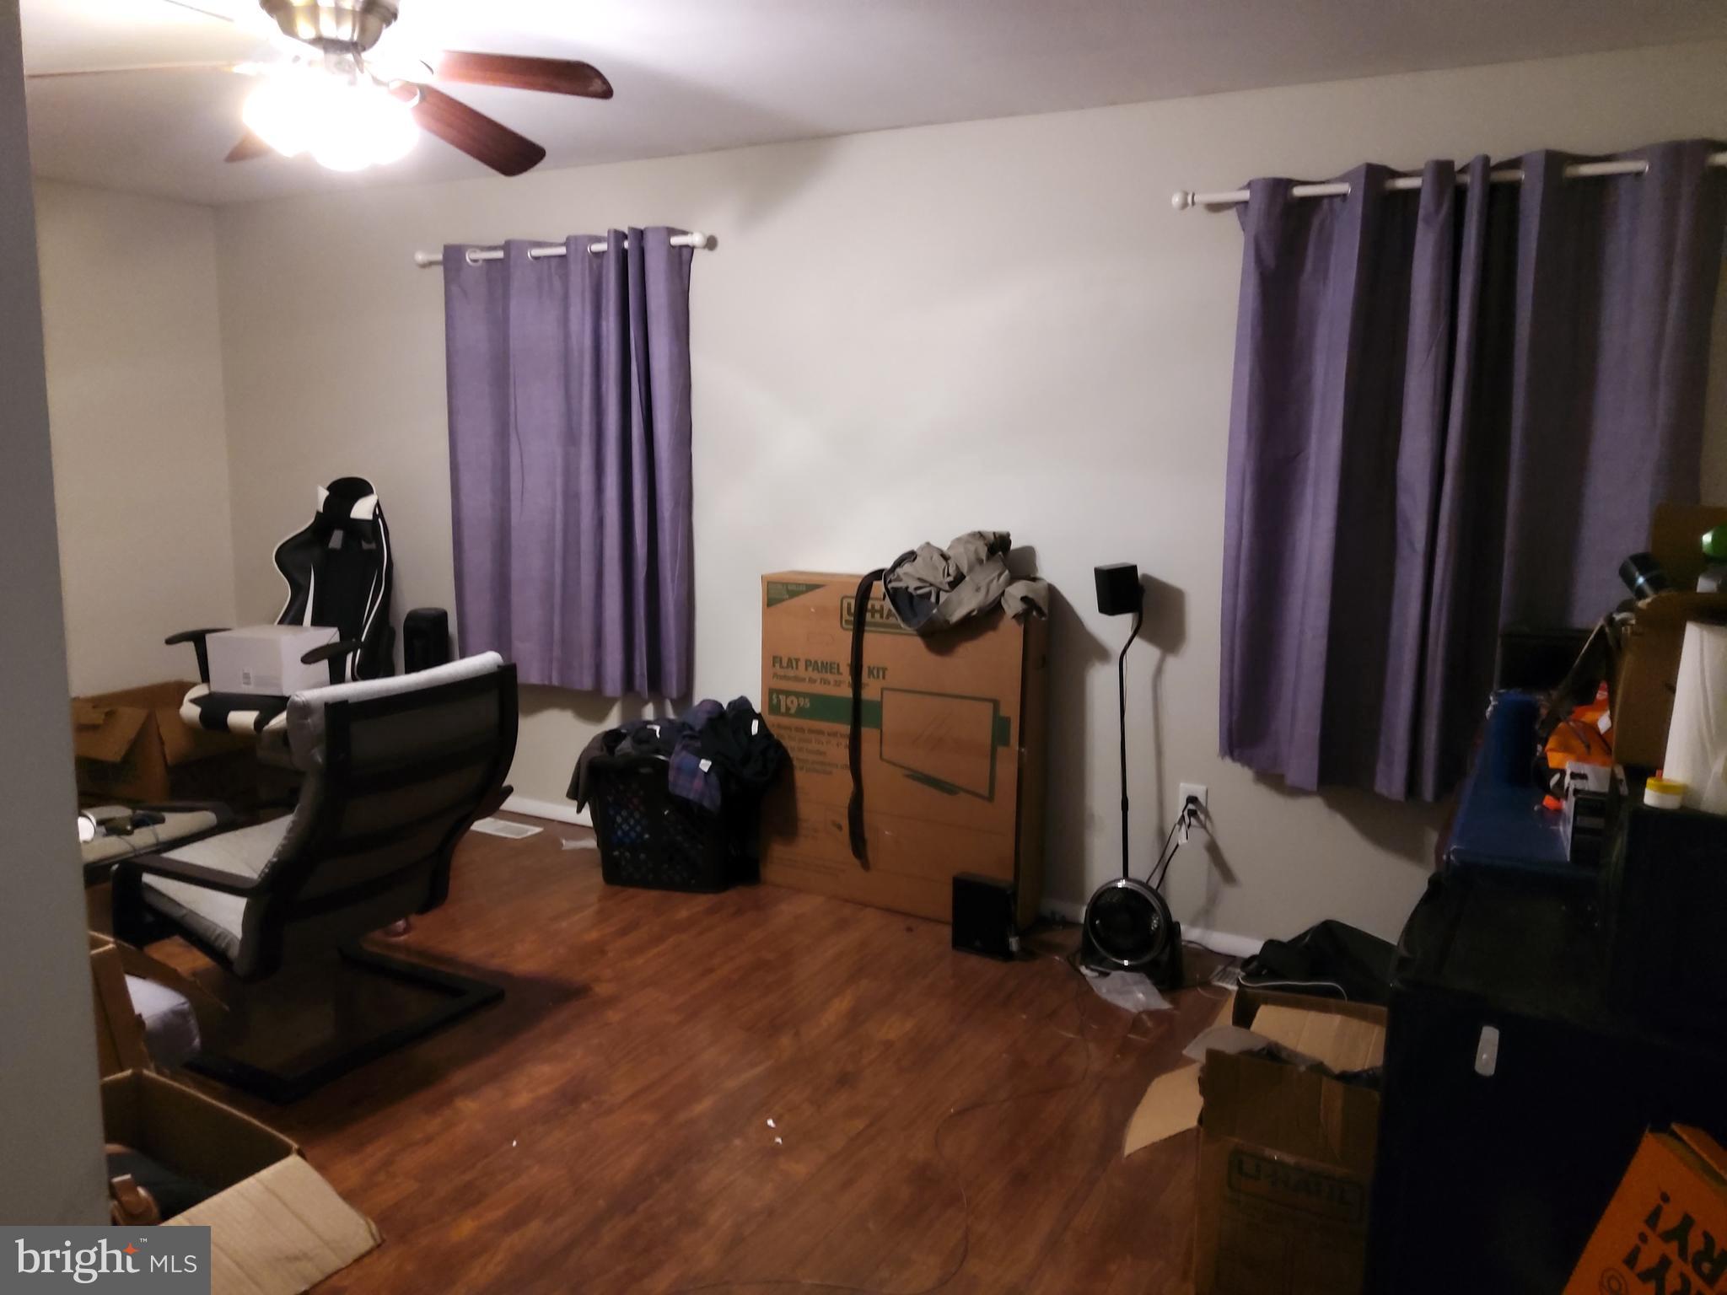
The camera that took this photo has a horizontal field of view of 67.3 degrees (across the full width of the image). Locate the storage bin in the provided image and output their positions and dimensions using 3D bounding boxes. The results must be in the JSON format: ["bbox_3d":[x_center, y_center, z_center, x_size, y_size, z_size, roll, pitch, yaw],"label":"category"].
[{"bbox_3d":[-0.631,0.590,4.396,0.500,0.375,0.360,2,8,6],"label":"storage bin"}]

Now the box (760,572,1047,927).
[{"bbox_3d":[0.112,0.310,4.158,0.937,1.030,0.165,6,10,30],"label":"box"}]

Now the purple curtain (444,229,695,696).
[{"bbox_3d":[-1.077,-0.646,4.695,1.108,1.611,0.110,6,10,28],"label":"purple curtain"}]

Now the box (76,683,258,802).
[{"bbox_3d":[-2.841,0.391,5.334,0.460,0.400,0.480,6,10,28],"label":"box"}]

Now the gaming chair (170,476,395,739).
[{"bbox_3d":[-2.157,0.022,4.819,0.670,1.310,0.670,3,9,10],"label":"gaming chair"}]

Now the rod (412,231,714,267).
[{"bbox_3d":[-1.108,-1.411,4.608,1.355,0.045,0.070,6,10,28],"label":"rod"}]

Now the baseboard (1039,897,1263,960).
[{"bbox_3d":[0.861,0.845,3.929,0.687,0.070,0.016,6,10,28],"label":"baseboard"}]

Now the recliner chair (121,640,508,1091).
[{"bbox_3d":[-1.294,0.480,3.182,0.760,0.920,0.690,5,9,26],"label":"recliner chair"}]

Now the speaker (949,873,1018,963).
[{"bbox_3d":[0.354,0.783,3.783,0.176,0.214,0.080,6,10,28],"label":"speaker"}]

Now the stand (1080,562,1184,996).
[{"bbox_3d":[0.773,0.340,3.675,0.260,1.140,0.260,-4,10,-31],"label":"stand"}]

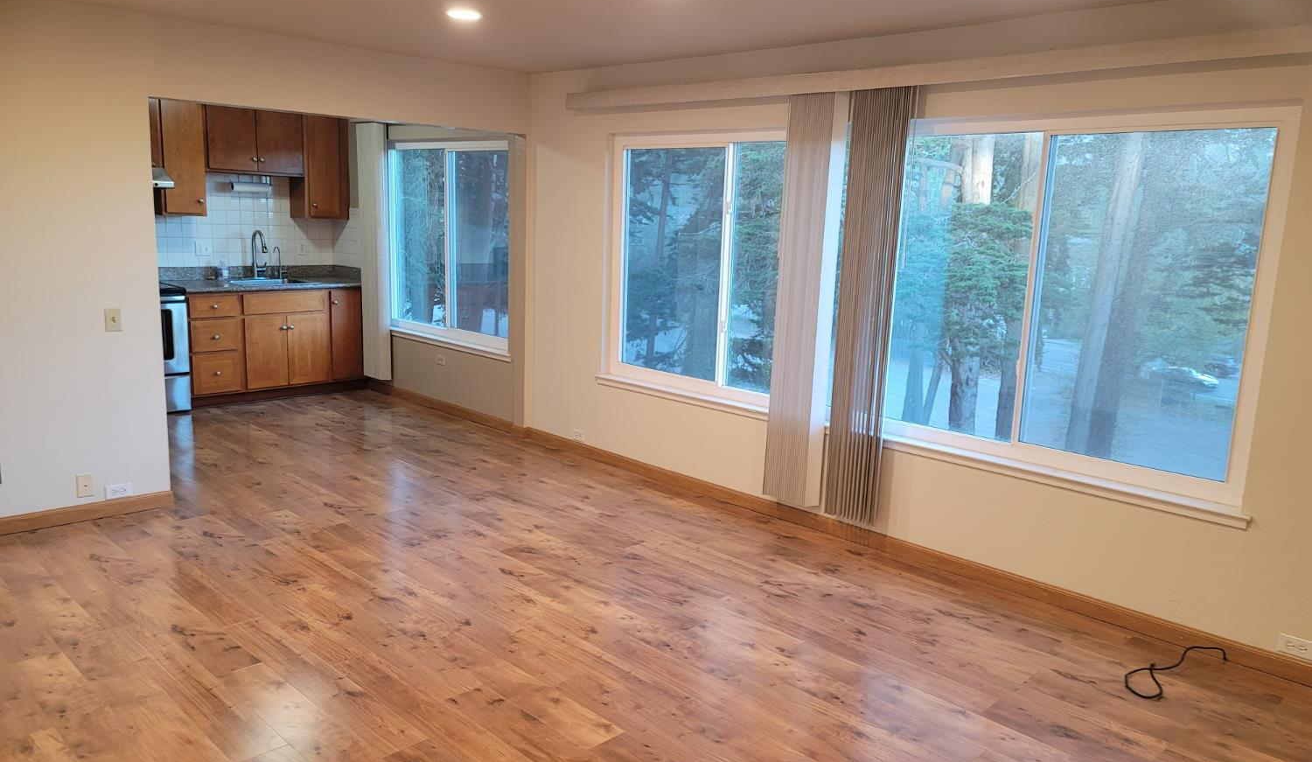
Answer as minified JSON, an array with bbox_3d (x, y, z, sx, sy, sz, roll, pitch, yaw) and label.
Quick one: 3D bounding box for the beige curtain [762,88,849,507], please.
[{"bbox_3d":[0.730,-0.389,4.710,0.290,2.020,0.110,12,14,43],"label":"beige curtain"}]

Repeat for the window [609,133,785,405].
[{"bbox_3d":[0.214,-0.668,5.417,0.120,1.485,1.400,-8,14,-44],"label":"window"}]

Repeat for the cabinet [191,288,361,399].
[{"bbox_3d":[-3.169,-0.327,7.719,1.380,0.866,0.620,-8,14,-44],"label":"cabinet"}]

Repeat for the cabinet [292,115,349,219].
[{"bbox_3d":[-2.838,-1.801,7.989,0.380,0.857,0.310,-8,14,-44],"label":"cabinet"}]

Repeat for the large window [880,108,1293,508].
[{"bbox_3d":[1.625,-0.364,4.062,1.735,1.480,0.100,12,14,43],"label":"large window"}]

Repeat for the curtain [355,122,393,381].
[{"bbox_3d":[-2.253,-1.012,7.593,0.280,2.050,0.110,12,14,43],"label":"curtain"}]

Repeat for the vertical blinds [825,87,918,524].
[{"bbox_3d":[0.997,-0.333,4.452,0.290,2.030,0.110,12,14,43],"label":"vertical blinds"}]

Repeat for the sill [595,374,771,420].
[{"bbox_3d":[0.158,0.090,5.535,0.115,0.053,1.415,-8,14,-44],"label":"sill"}]

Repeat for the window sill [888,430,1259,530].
[{"bbox_3d":[1.654,0.405,4.067,0.115,0.055,1.605,-8,14,-44],"label":"window sill"}]

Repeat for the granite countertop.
[{"bbox_3d":[-3.133,-0.824,7.640,1.420,0.137,0.670,-8,14,-44],"label":"granite countertop"}]

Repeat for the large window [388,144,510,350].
[{"bbox_3d":[-1.585,-1.043,7.164,1.730,1.480,0.100,12,14,43],"label":"large window"}]

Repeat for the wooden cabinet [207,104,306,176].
[{"bbox_3d":[-3.243,-1.906,7.554,0.780,0.525,0.310,-8,14,-44],"label":"wooden cabinet"}]

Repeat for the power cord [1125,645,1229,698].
[{"bbox_3d":[1.900,1.050,3.492,0.560,0.045,0.165,-5,13,-35],"label":"power cord"}]

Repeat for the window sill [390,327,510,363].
[{"bbox_3d":[-1.559,-0.280,7.219,0.115,0.055,1.660,-8,14,-44],"label":"window sill"}]

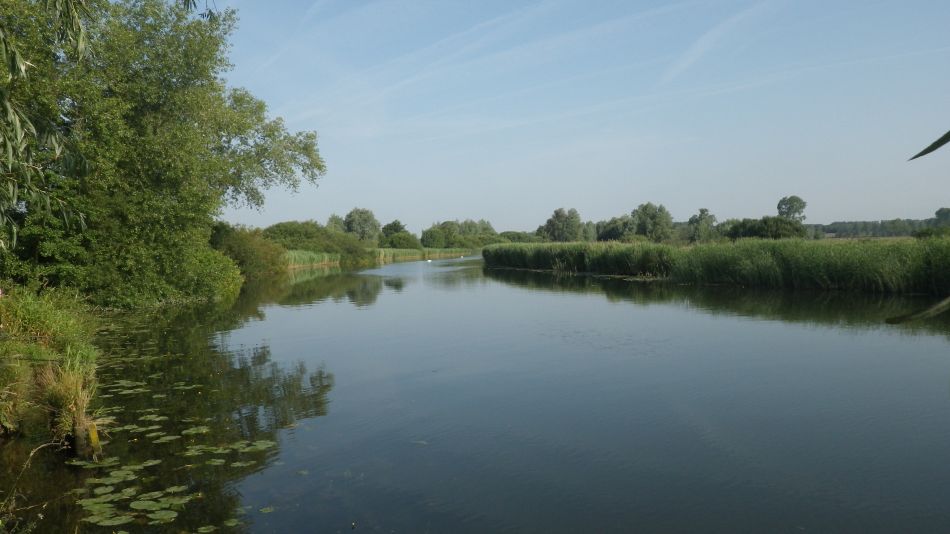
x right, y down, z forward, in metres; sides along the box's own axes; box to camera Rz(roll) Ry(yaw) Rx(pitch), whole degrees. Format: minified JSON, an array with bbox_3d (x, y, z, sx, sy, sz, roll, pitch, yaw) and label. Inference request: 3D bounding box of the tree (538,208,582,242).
[{"bbox_3d":[18.793,-8.083,155.000,9.671,9.551,9.187,-1,2,0],"label":"tree"}]

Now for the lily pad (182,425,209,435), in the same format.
[{"bbox_3d":[-3.508,2.053,8.884,0.353,0.030,0.353,-1,2,0],"label":"lily pad"}]

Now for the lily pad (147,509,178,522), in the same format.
[{"bbox_3d":[-2.665,2.123,6.013,0.269,0.030,0.269,-1,2,0],"label":"lily pad"}]

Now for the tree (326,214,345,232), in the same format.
[{"bbox_3d":[-33.388,-7.686,170.000,4.821,9.939,4.580,-1,2,0],"label":"tree"}]

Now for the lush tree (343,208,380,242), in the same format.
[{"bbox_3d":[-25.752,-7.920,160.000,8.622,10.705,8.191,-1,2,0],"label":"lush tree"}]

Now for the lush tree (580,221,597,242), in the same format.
[{"bbox_3d":[27.361,-7.691,170.000,4.339,7.519,4.122,-1,2,0],"label":"lush tree"}]

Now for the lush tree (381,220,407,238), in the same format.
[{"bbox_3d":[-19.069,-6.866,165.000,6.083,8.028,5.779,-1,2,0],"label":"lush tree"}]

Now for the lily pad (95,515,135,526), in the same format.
[{"bbox_3d":[-3.023,2.133,5.922,0.319,0.030,0.259,-1,2,0],"label":"lily pad"}]

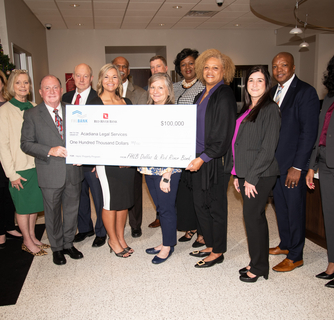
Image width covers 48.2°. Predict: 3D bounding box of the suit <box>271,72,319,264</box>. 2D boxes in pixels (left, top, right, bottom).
[{"bbox_3d":[1.046,0.075,3.104,0.350,1.520,0.510,-8,12,-34],"label":"suit"}]

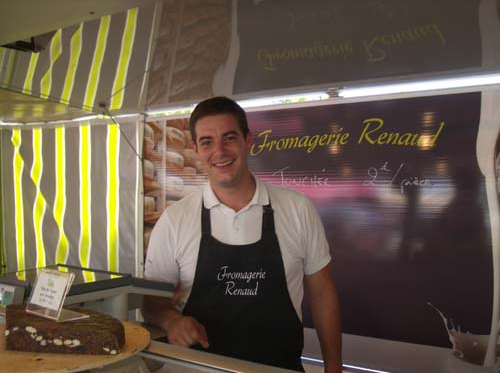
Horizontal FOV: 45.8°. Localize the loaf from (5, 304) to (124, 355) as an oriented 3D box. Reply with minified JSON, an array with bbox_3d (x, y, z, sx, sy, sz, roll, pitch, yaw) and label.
[{"bbox_3d":[-0.409,0.314,1.315,0.303,0.053,0.199,0,0,7],"label":"loaf"}]

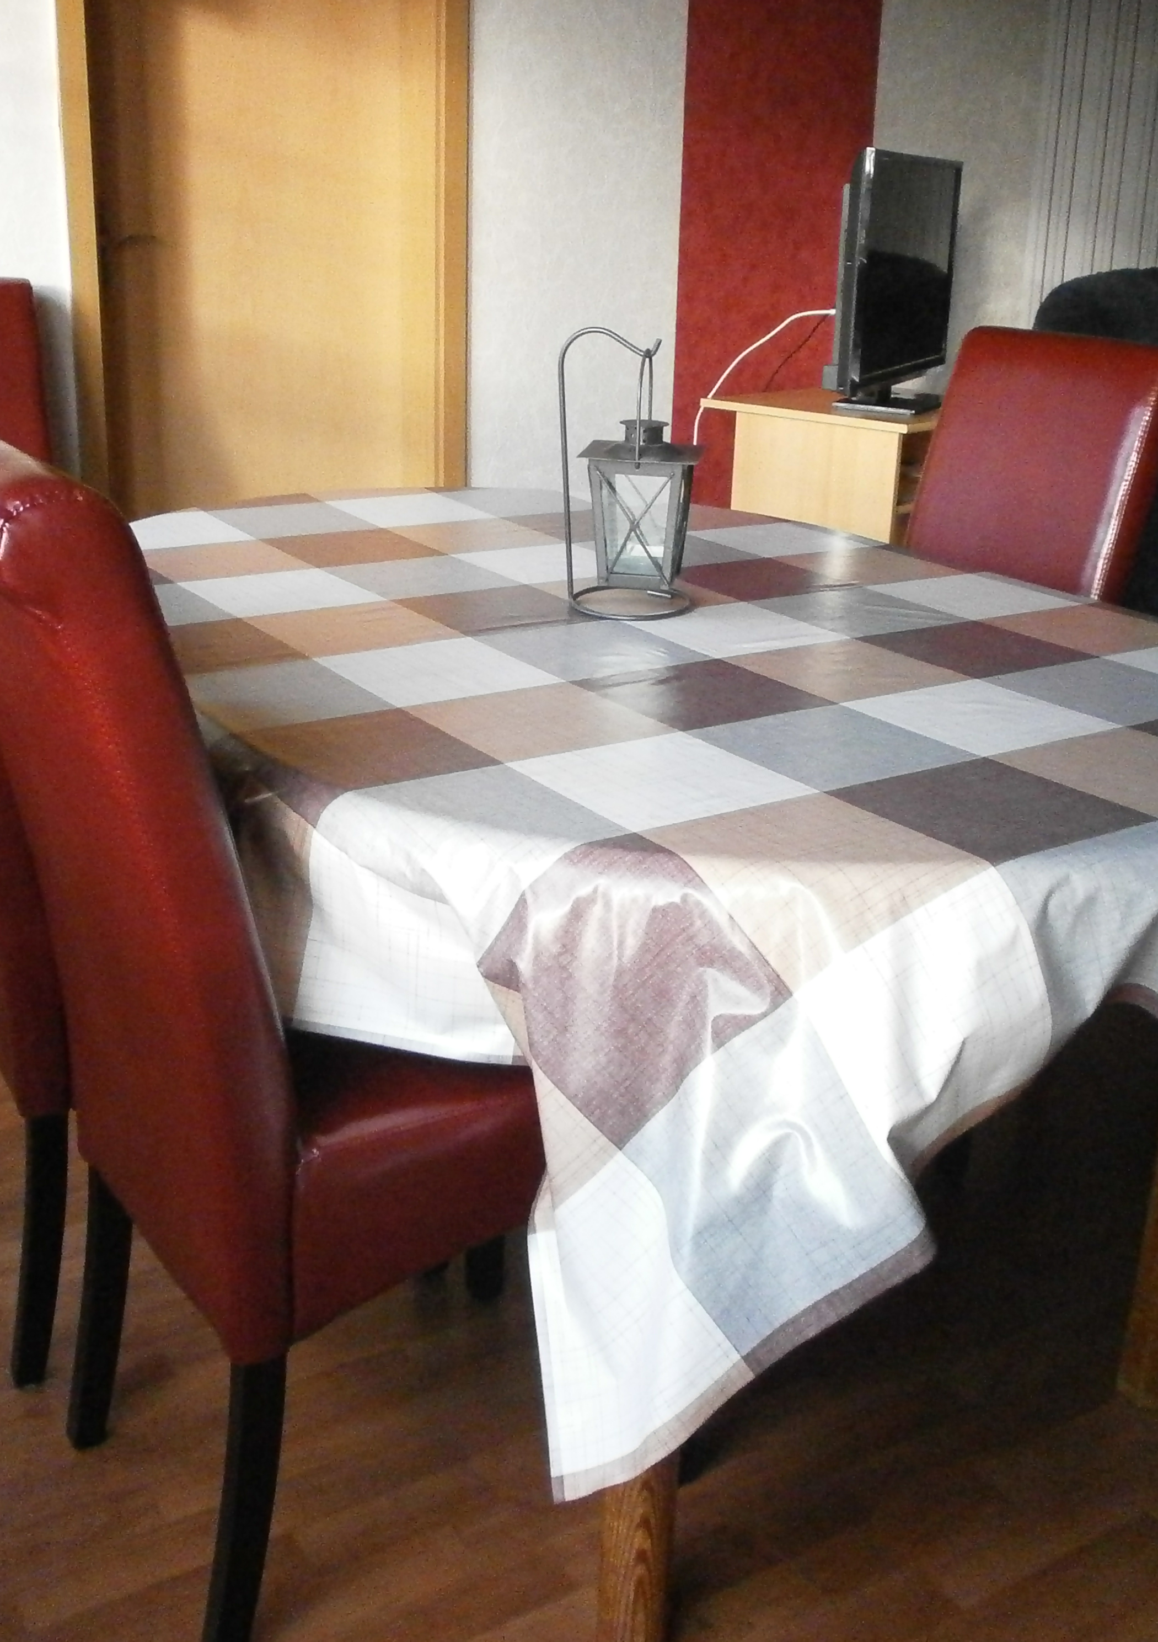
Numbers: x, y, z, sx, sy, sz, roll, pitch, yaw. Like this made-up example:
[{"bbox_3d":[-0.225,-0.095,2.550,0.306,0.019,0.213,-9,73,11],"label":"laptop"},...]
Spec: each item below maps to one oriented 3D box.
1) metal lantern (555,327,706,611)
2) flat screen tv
[{"bbox_3d":[0.062,-0.384,1.877,0.152,0.295,0.138,5,21,9],"label":"metal lantern"},{"bbox_3d":[0.682,-1.169,3.694,0.189,0.525,0.778,11,22,23],"label":"flat screen tv"}]

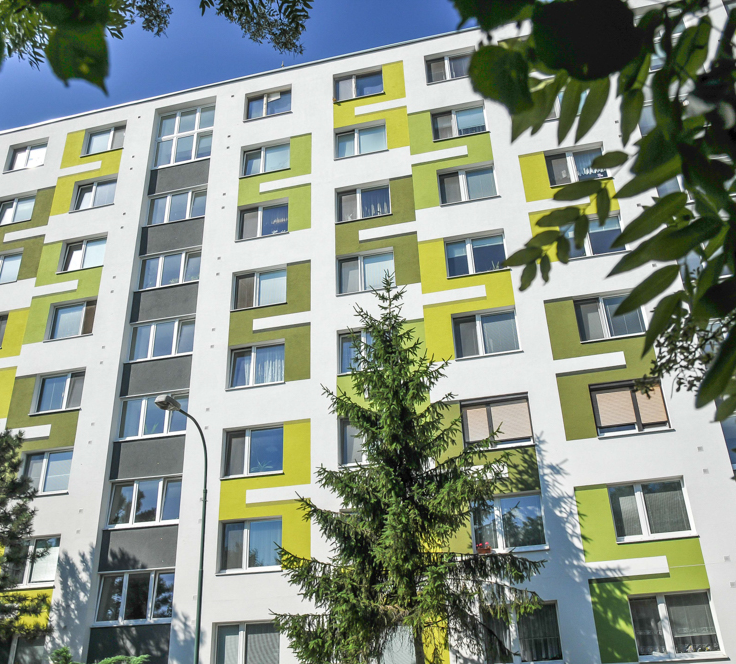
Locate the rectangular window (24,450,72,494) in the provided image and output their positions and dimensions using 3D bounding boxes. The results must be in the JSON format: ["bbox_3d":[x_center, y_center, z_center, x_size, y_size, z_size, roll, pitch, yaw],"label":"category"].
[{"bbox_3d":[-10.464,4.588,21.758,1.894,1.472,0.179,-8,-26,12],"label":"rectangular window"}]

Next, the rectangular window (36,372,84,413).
[{"bbox_3d":[-10.680,2.097,23.074,1.980,1.529,0.150,-8,-26,12],"label":"rectangular window"}]

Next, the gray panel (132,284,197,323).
[{"bbox_3d":[-7.205,-1.038,23.781,2.620,1.250,0.140,-8,-26,12],"label":"gray panel"}]

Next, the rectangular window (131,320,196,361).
[{"bbox_3d":[-7.138,0.206,23.164,2.580,1.470,0.160,-8,-26,12],"label":"rectangular window"}]

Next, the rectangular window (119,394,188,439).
[{"bbox_3d":[-7.036,2.725,21.945,2.580,1.470,0.160,-8,-26,12],"label":"rectangular window"}]

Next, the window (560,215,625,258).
[{"bbox_3d":[6.934,-2.903,20.768,1.782,1.407,0.160,-8,-26,12],"label":"window"}]

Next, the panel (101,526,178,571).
[{"bbox_3d":[-6.862,6.544,20.123,2.664,1.218,0.150,-8,-26,12],"label":"panel"}]

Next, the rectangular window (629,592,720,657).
[{"bbox_3d":[7.305,6.997,15.851,1.902,1.457,0.150,-8,-26,12],"label":"rectangular window"}]

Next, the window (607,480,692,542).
[{"bbox_3d":[7.211,4.563,17.028,1.904,1.487,0.150,-8,-26,12],"label":"window"}]

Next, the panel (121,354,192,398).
[{"bbox_3d":[-7.106,1.507,22.572,2.688,1.243,0.150,-8,-26,12],"label":"panel"}]

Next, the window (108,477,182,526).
[{"bbox_3d":[-6.919,5.269,20.739,2.480,1.409,0.198,-8,-26,12],"label":"window"}]

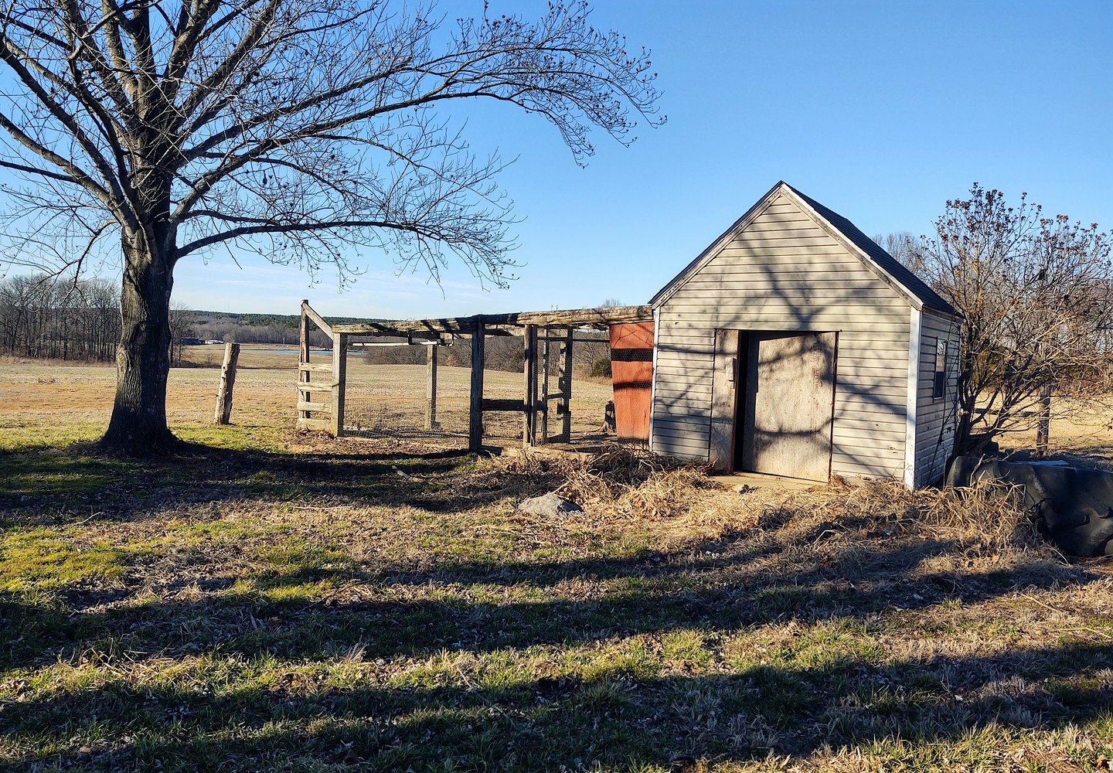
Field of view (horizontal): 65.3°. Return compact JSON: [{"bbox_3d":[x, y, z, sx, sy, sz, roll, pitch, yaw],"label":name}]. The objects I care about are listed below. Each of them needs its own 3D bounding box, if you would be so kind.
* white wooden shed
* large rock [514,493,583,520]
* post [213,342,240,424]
[{"bbox_3d":[3.638,-0.742,12.389,3.648,3.798,3.200,4,3,33],"label":"white wooden shed"},{"bbox_3d":[-0.059,1.165,8.725,0.660,0.230,0.460,2,3,0],"label":"large rock"},{"bbox_3d":[-6.936,-0.050,18.297,0.280,1.712,0.280,8,0,-21],"label":"post"}]

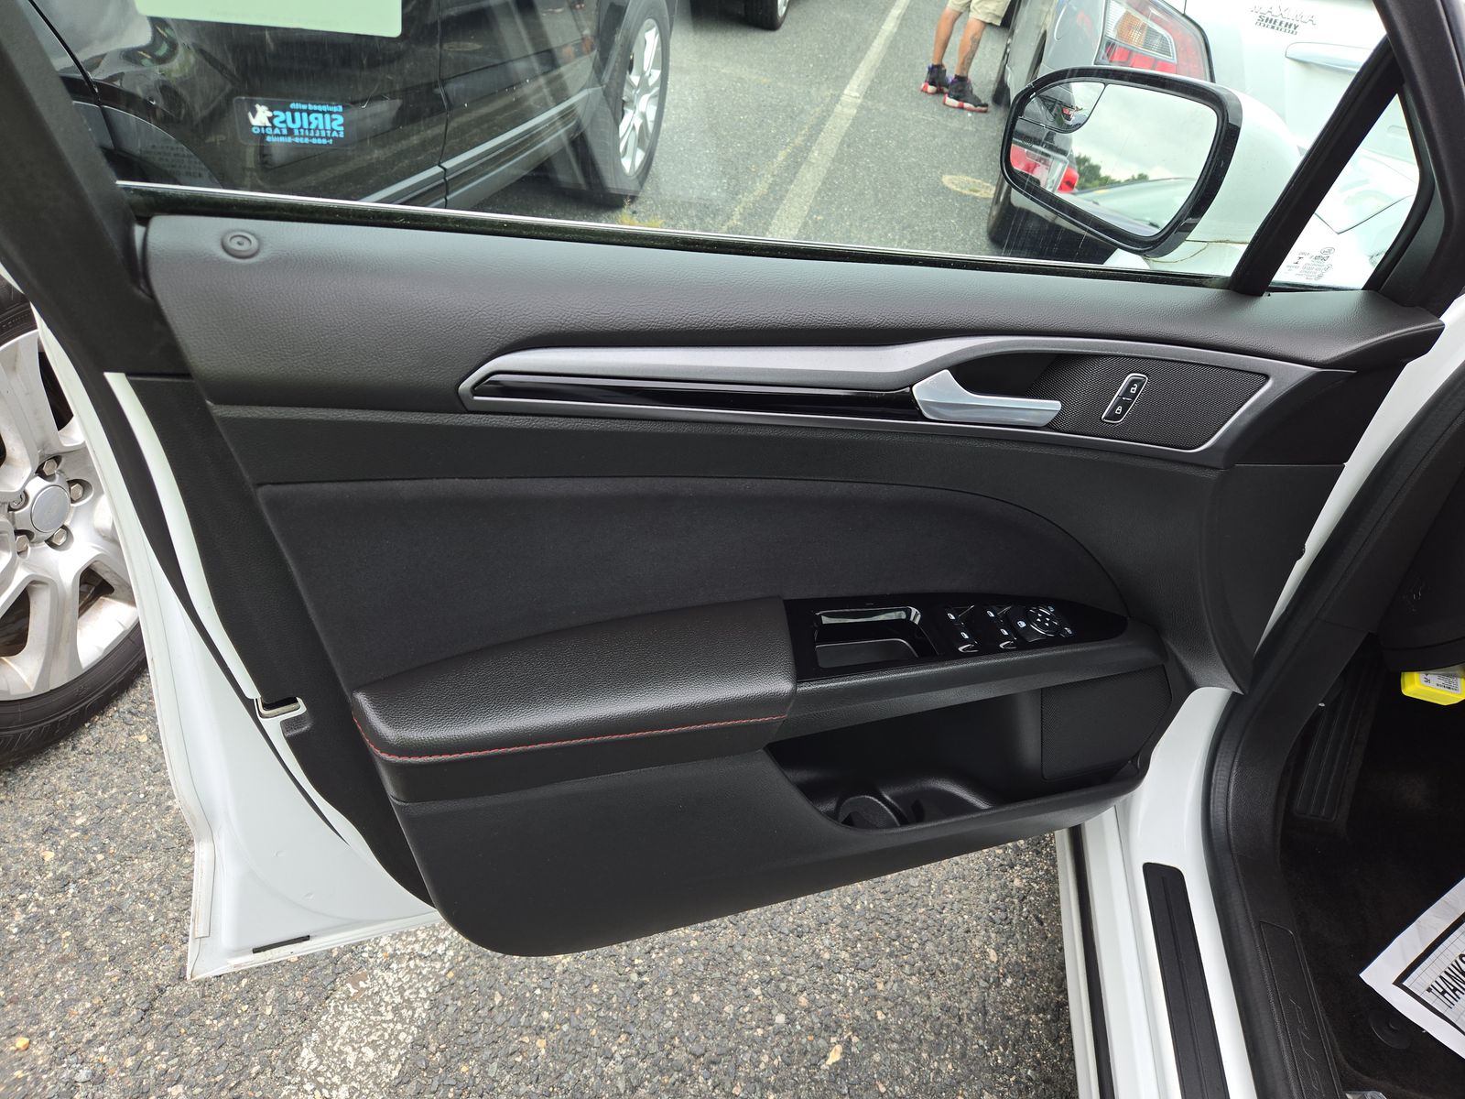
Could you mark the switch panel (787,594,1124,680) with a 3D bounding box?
[{"bbox_3d":[0.194,0.070,0.876,0.345,0.040,0.098,-5,41,-21],"label":"switch panel"}]

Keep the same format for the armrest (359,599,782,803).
[{"bbox_3d":[-0.107,0.109,0.758,0.345,0.068,0.116,-5,41,-21],"label":"armrest"}]

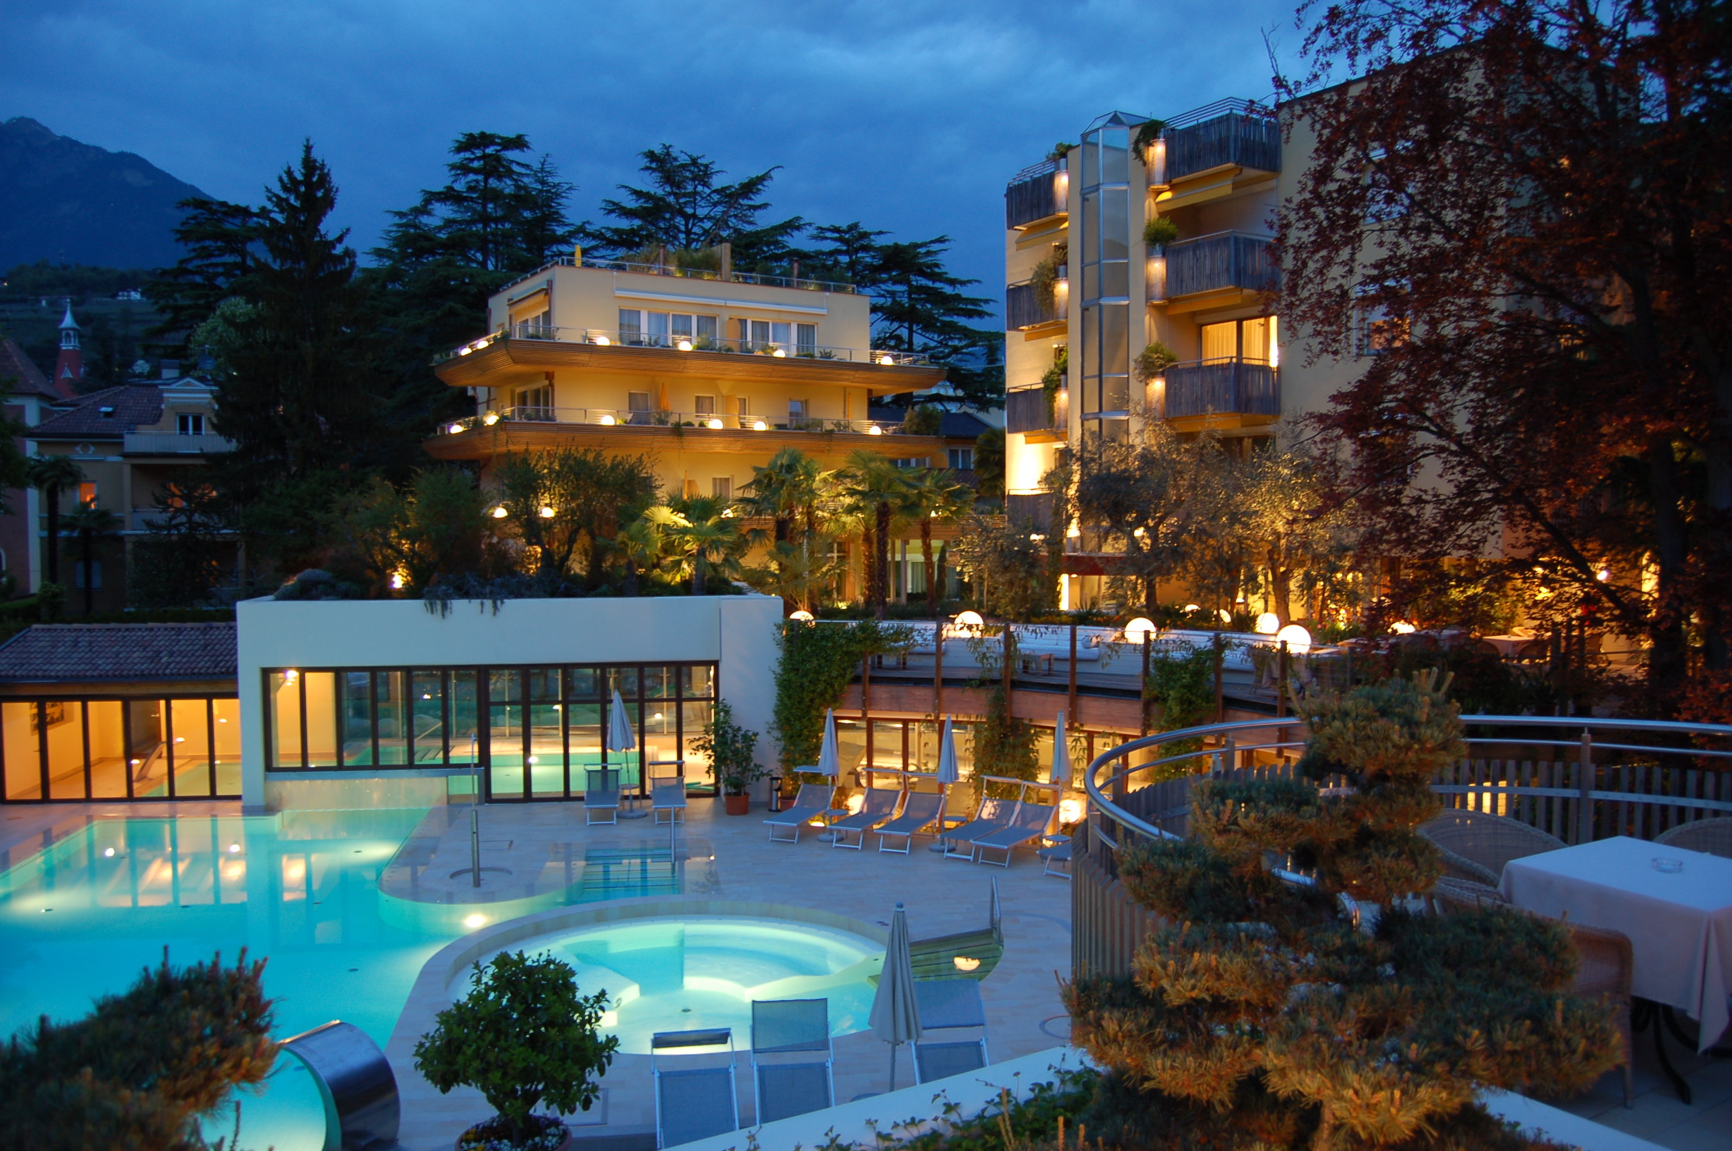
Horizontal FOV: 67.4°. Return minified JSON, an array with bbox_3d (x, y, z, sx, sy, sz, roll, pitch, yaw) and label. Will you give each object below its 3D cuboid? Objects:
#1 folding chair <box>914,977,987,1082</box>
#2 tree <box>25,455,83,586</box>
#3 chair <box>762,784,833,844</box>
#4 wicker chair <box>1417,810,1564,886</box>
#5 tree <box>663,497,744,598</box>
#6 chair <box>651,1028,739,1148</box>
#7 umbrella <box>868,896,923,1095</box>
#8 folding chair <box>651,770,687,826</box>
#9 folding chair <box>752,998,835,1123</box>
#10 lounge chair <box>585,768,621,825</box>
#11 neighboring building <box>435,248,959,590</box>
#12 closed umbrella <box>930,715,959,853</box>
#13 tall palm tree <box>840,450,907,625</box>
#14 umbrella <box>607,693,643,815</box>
[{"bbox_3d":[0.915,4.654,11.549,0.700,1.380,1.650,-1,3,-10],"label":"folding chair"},{"bbox_3d":[-28.133,-1.528,45.116,1.800,5.300,1.800,-2,3,-32],"label":"tree"},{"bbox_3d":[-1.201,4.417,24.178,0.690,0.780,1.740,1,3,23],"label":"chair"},{"bbox_3d":[2.904,1.502,5.881,0.620,0.800,0.620,-2,3,-29],"label":"wicker chair"},{"bbox_3d":[-3.713,-0.547,30.057,1.850,2.600,1.850,0,3,0],"label":"tree"},{"bbox_3d":[-1.488,4.967,11.424,0.740,1.200,1.880,-1,3,-8],"label":"chair"},{"bbox_3d":[0.268,4.294,12.090,0.500,2.460,0.500,0,3,0],"label":"umbrella"},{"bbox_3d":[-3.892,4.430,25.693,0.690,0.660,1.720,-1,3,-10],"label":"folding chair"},{"bbox_3d":[-0.603,4.855,11.563,0.740,1.400,1.900,-1,3,-7],"label":"folding chair"},{"bbox_3d":[-5.345,4.429,26.231,0.690,0.900,1.800,-1,3,-8],"label":"lounge chair"},{"bbox_3d":[-7.736,-6.141,57.022,19.700,13.400,13.000,-2,3,-31],"label":"neighboring building"},{"bbox_3d":[1.453,3.747,23.522,0.520,2.440,0.520,0,3,0],"label":"closed umbrella"},{"bbox_3d":[0.222,-1.002,33.096,1.800,4.400,1.800,0,3,0],"label":"tall palm tree"},{"bbox_3d":[-4.754,3.530,25.808,0.660,2.460,0.620,0,3,0],"label":"umbrella"}]

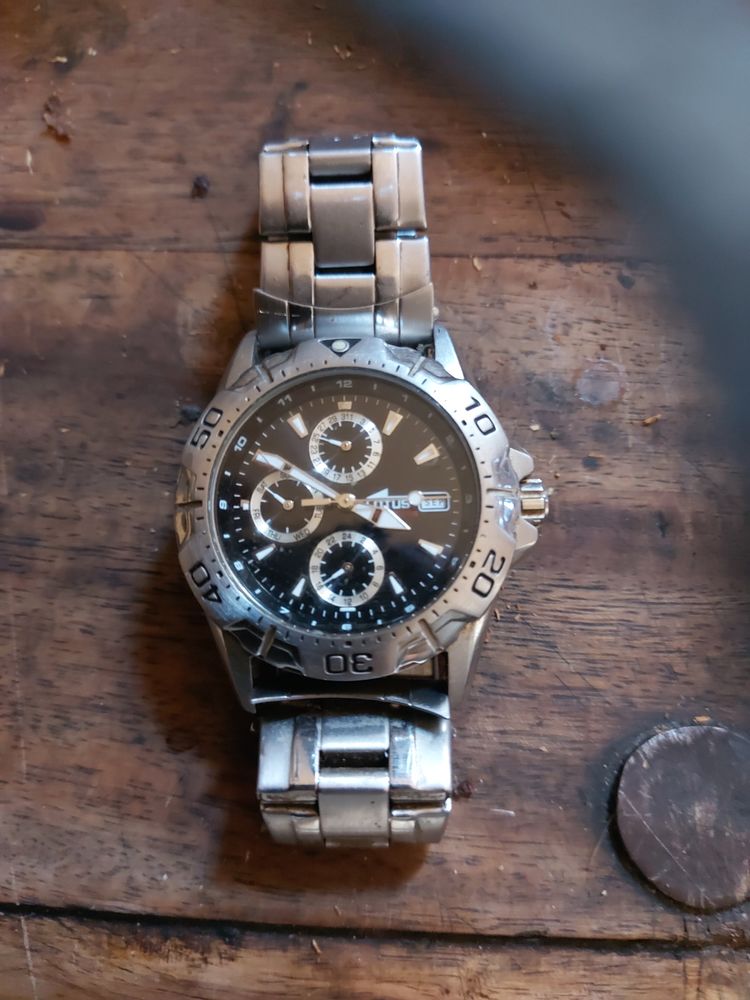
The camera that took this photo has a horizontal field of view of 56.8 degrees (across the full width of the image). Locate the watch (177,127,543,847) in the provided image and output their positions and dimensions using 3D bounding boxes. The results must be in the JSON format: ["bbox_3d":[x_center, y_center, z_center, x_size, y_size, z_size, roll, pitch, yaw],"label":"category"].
[{"bbox_3d":[-0.001,-0.002,0.098,0.046,0.027,0.094,-1,80,0],"label":"watch"}]

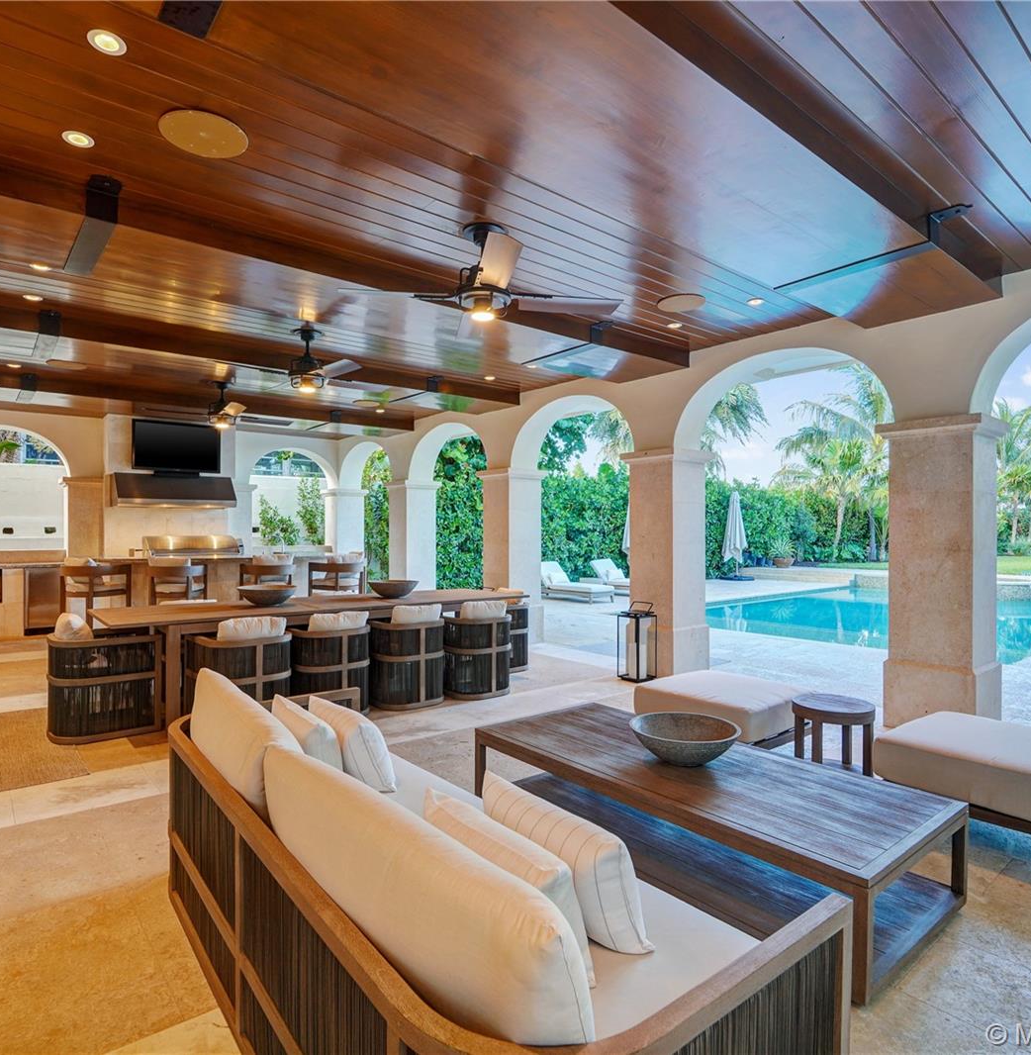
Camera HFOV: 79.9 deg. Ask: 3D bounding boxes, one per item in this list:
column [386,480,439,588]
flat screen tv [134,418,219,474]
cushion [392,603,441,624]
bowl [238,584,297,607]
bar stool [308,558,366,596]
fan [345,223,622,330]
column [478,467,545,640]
[{"bbox_3d":[-1.668,0.352,10.050,0.650,2.175,0.650,0,0,-39],"label":"column"},{"bbox_3d":[-5.244,-1.243,9.524,1.200,0.730,0.080,0,0,-38],"label":"flat screen tv"},{"bbox_3d":[-0.792,0.793,4.960,0.420,0.360,0.150,-1,10,-31],"label":"cushion"},{"bbox_3d":[-2.200,0.614,5.480,0.480,0.155,0.480,0,0,-39],"label":"bowl"},{"bbox_3d":[-2.070,0.907,7.150,0.620,1.030,0.580,0,0,-21],"label":"bar stool"},{"bbox_3d":[-0.185,-1.433,3.470,1.600,0.550,1.600,0,0,-6],"label":"fan"},{"bbox_3d":[-0.023,0.372,8.048,0.660,2.200,0.640,-1,0,-40],"label":"column"}]

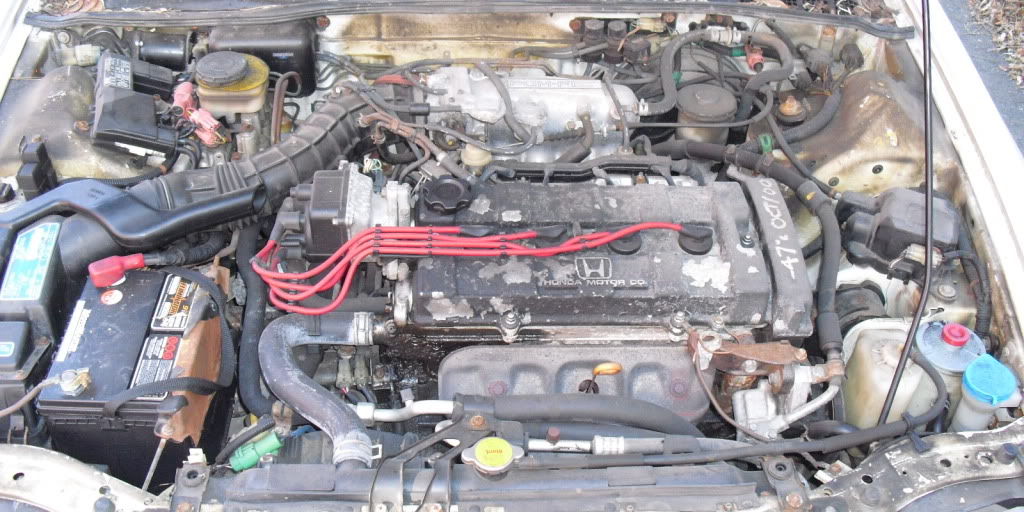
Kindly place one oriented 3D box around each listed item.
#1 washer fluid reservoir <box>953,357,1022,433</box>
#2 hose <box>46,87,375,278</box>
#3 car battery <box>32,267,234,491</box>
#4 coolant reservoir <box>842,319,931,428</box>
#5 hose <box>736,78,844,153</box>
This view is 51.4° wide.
[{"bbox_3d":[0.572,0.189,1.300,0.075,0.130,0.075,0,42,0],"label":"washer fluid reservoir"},{"bbox_3d":[-0.422,-0.110,1.549,0.450,0.170,0.150,-22,46,-23],"label":"hose"},{"bbox_3d":[-0.498,0.182,1.479,0.175,0.215,0.230,-1,42,-1],"label":"car battery"},{"bbox_3d":[0.472,0.196,1.367,0.110,0.180,0.130,0,42,0],"label":"coolant reservoir"},{"bbox_3d":[0.408,-0.207,1.552,0.165,0.070,0.140,0,42,0],"label":"hose"}]

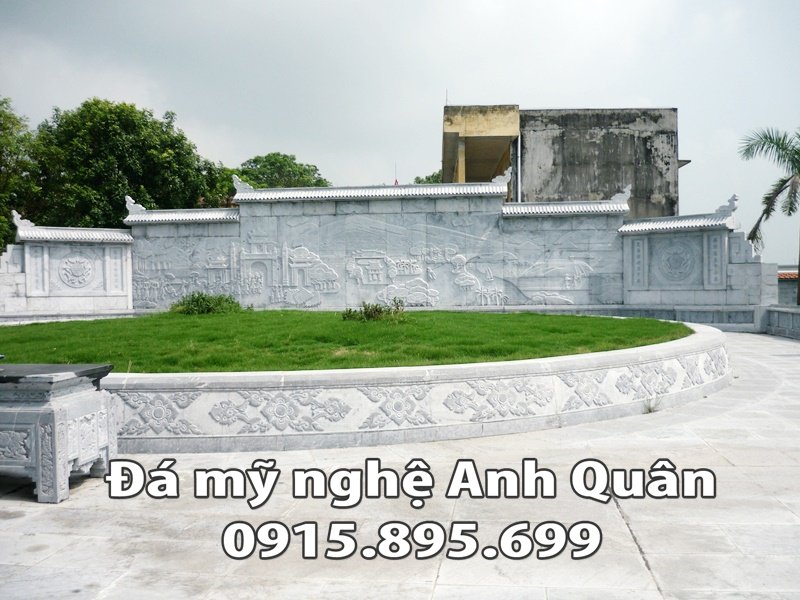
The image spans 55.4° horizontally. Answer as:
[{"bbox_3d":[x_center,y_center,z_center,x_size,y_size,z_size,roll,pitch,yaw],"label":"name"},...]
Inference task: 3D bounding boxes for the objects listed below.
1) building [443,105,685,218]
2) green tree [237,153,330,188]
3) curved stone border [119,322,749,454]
[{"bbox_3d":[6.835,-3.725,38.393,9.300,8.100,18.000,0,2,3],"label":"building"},{"bbox_3d":[-6.393,-3.867,41.897,6.200,8.430,6.200,-1,2,0],"label":"green tree"},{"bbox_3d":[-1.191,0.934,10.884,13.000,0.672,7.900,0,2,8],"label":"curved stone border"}]

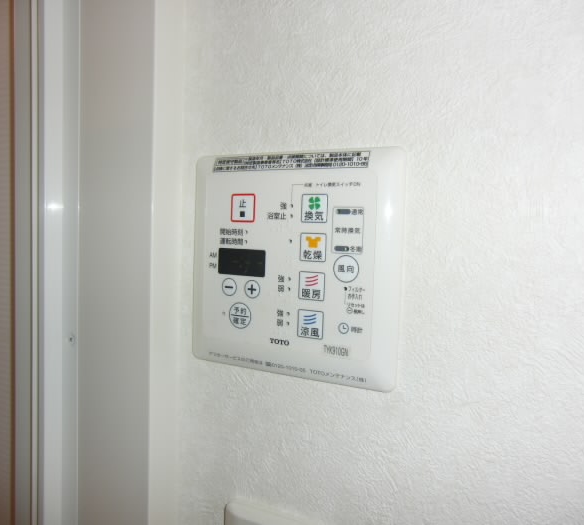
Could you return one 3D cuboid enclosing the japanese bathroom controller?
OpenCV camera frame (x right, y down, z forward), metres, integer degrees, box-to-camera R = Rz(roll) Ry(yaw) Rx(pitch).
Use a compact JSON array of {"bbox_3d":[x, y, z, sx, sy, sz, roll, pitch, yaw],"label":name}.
[{"bbox_3d":[-0.004,0.001,0.266,0.124,0.123,0.010,4,4,25],"label":"japanese bathroom controller"}]

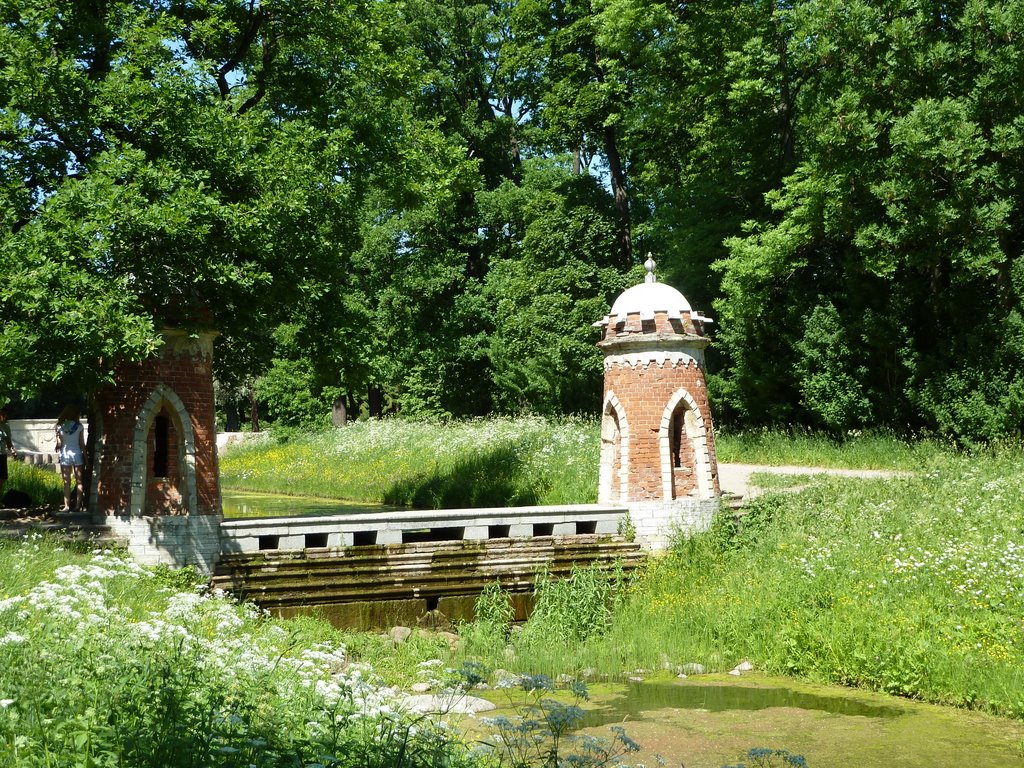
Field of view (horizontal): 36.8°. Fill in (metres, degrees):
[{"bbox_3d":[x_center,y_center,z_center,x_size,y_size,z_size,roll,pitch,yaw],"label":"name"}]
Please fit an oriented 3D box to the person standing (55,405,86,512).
[{"bbox_3d":[-6.839,1.145,23.800,0.480,1.660,0.320,0,-3,-19],"label":"person standing"}]

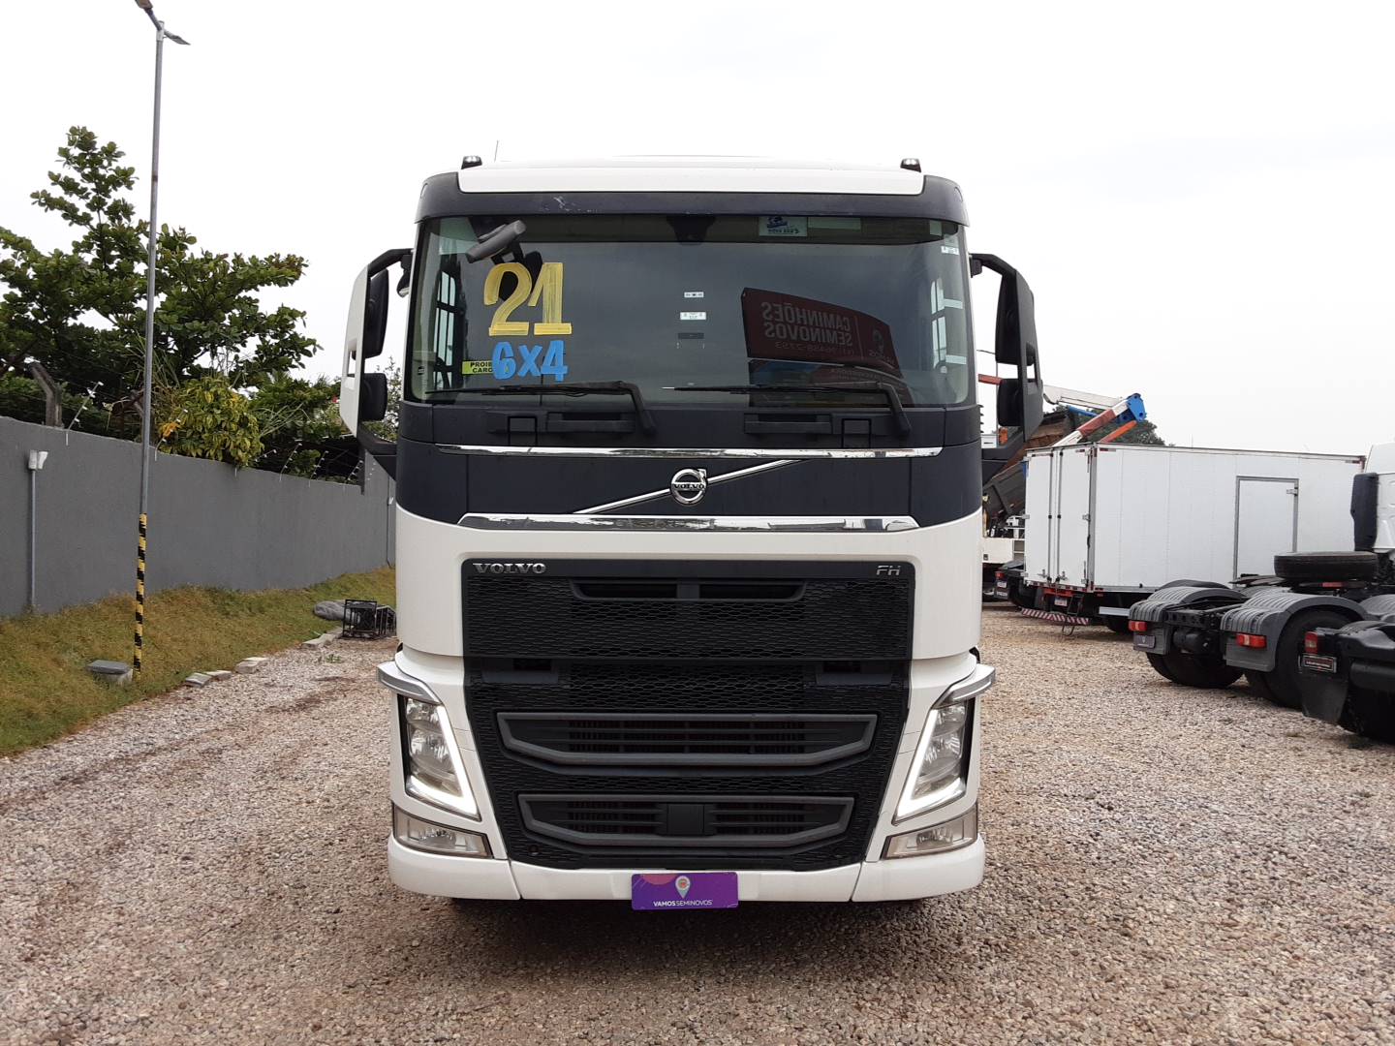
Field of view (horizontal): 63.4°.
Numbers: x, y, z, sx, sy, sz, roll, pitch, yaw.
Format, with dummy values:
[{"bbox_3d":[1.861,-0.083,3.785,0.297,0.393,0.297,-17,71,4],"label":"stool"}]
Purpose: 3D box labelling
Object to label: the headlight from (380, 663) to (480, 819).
[{"bbox_3d":[-1.058,0.858,4.544,0.520,0.590,0.220,0,-1,20],"label":"headlight"}]

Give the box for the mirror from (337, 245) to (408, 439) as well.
[{"bbox_3d":[-1.355,-0.765,4.750,0.280,0.780,0.250,1,0,0],"label":"mirror"}]

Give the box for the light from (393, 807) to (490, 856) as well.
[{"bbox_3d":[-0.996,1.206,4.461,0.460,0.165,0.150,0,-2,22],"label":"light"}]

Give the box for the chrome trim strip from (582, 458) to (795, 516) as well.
[{"bbox_3d":[-0.040,-0.140,4.420,0.860,0.215,0.070,1,0,-1],"label":"chrome trim strip"}]

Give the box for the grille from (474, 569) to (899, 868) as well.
[{"bbox_3d":[-0.045,0.740,4.410,1.740,1.190,0.220,1,0,-1],"label":"grille"}]

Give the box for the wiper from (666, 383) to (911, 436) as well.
[{"bbox_3d":[0.368,-0.461,4.483,0.986,0.216,0.121,1,-6,-4],"label":"wiper"}]

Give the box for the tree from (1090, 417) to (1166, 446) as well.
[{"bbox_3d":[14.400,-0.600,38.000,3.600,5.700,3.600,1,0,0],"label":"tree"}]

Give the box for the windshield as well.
[{"bbox_3d":[-0.010,-0.890,4.700,2.370,0.930,0.400,0,-12,0],"label":"windshield"}]

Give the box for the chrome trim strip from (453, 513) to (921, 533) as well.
[{"bbox_3d":[-0.032,0.003,4.420,1.840,0.067,0.160,0,-1,0],"label":"chrome trim strip"}]

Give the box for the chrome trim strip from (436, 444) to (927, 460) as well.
[{"bbox_3d":[-0.026,-0.282,4.495,2.030,0.062,0.210,0,-1,0],"label":"chrome trim strip"}]

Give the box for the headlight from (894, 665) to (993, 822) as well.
[{"bbox_3d":[0.970,0.865,4.540,0.400,0.590,0.270,1,0,-11],"label":"headlight"}]

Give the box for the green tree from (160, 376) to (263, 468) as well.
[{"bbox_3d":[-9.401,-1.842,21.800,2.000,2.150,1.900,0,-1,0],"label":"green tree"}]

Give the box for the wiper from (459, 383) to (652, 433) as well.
[{"bbox_3d":[-0.613,-0.448,4.494,0.916,0.213,0.147,0,-6,6],"label":"wiper"}]

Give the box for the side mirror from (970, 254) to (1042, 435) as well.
[{"bbox_3d":[1.305,-0.745,4.770,0.280,0.770,0.250,1,0,0],"label":"side mirror"}]

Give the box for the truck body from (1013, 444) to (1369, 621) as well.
[{"bbox_3d":[9.584,0.077,21.841,5.920,2.850,2.200,1,0,-15],"label":"truck body"}]

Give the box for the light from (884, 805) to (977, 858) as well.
[{"bbox_3d":[0.945,1.235,4.530,0.410,0.170,0.200,1,0,-13],"label":"light"}]

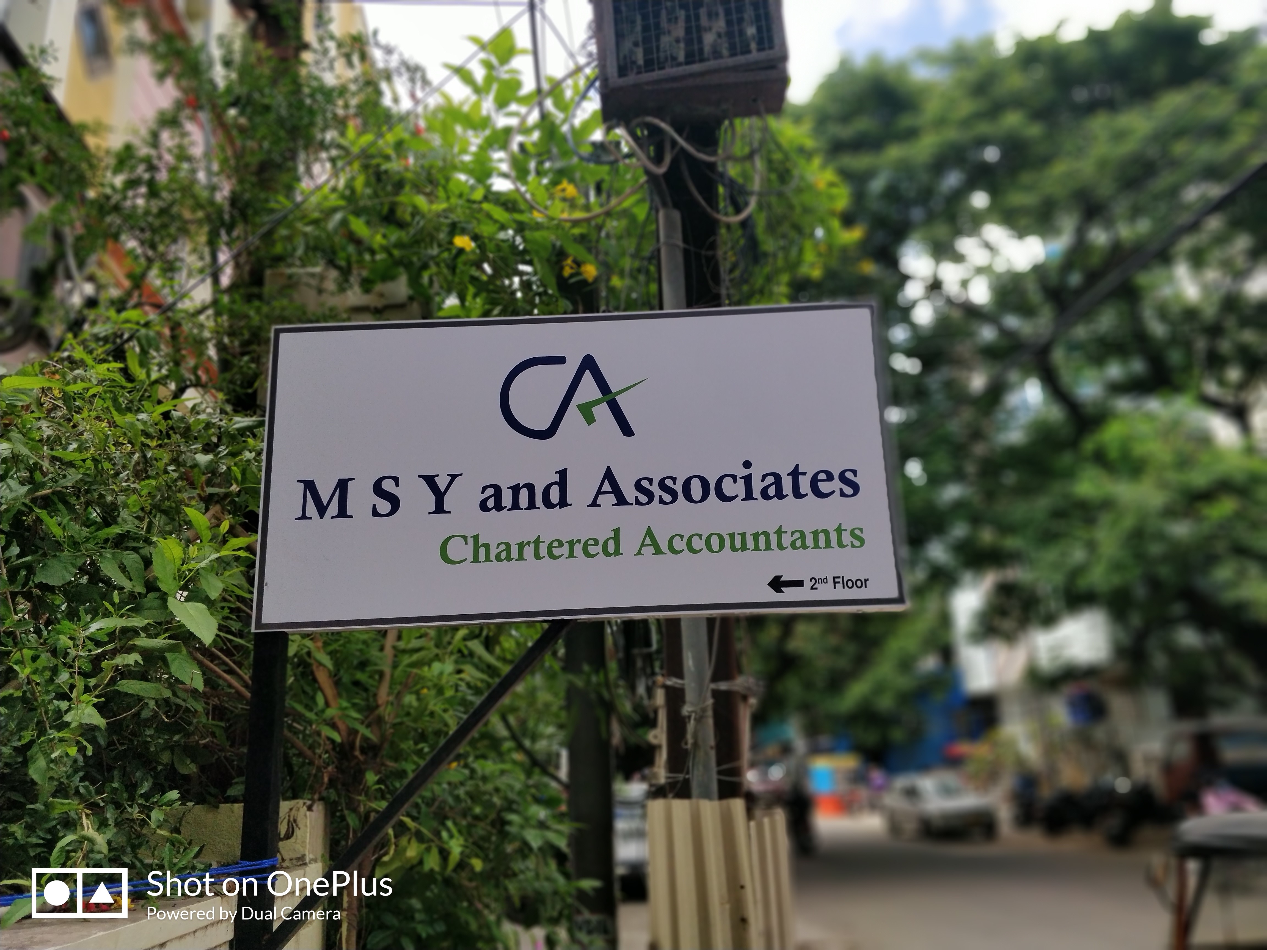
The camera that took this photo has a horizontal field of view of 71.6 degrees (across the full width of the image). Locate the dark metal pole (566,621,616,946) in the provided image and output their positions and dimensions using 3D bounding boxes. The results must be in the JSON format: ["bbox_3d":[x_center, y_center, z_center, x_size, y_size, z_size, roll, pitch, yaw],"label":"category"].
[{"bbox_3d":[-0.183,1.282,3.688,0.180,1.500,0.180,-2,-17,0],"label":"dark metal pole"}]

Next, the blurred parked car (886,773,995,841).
[{"bbox_3d":[7.650,8.300,22.050,1.600,1.420,3.850,-1,-17,-4],"label":"blurred parked car"}]

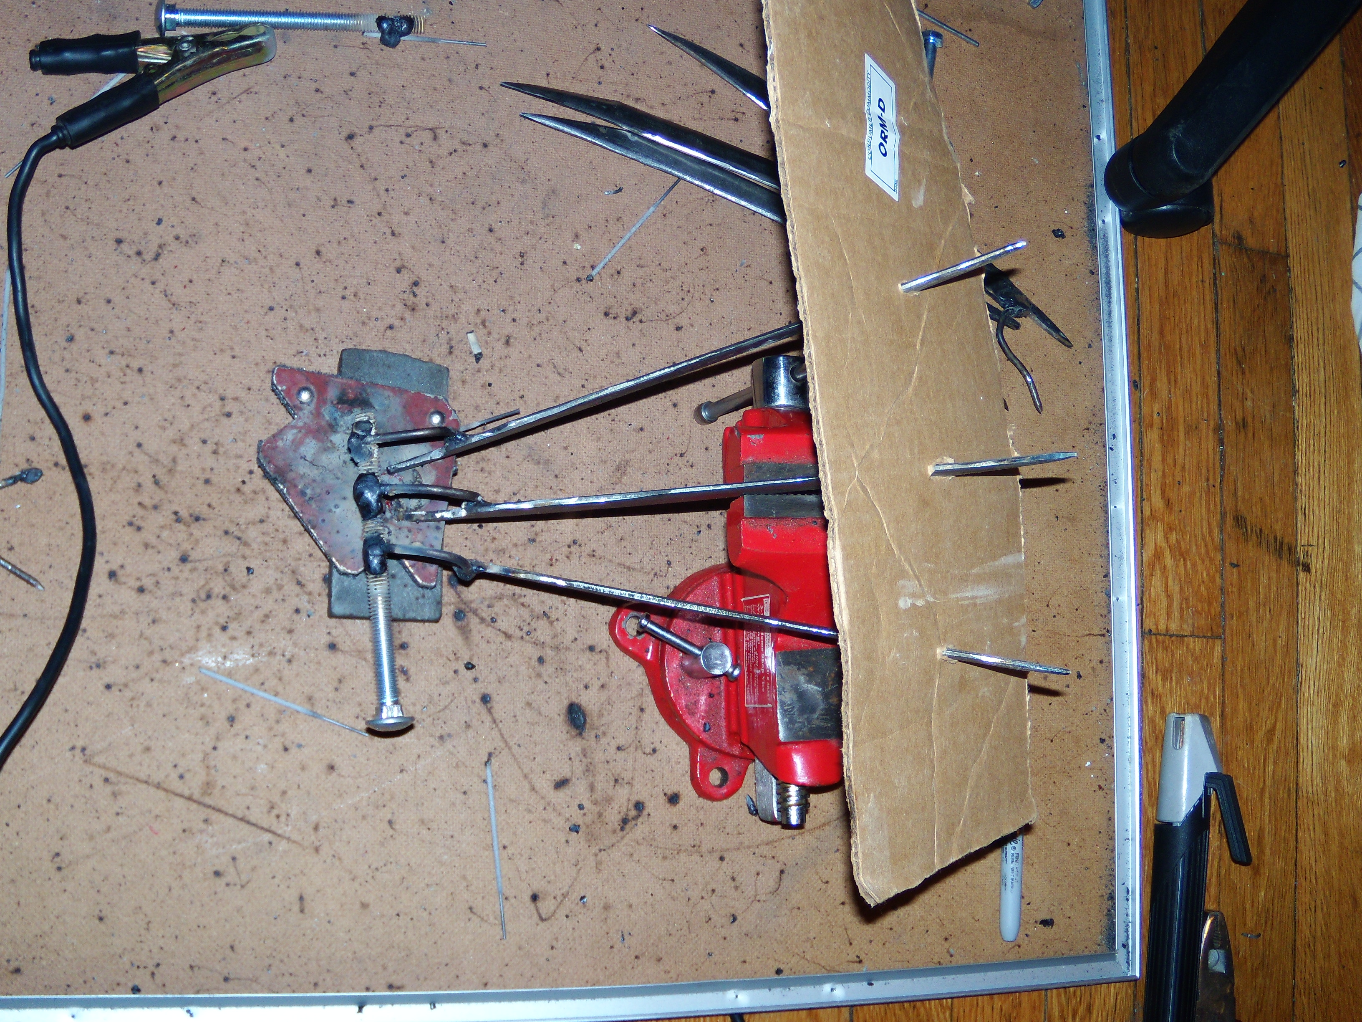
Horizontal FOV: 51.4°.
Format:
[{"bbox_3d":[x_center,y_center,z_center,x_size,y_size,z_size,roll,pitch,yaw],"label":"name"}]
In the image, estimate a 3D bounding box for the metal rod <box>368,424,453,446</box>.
[{"bbox_3d":[-0.114,-0.032,0.600,0.035,0.008,0.006,-7,85,-12],"label":"metal rod"}]

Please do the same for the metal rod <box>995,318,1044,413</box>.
[{"bbox_3d":[0.178,-0.077,0.742,0.015,0.010,0.053,-20,90,-18],"label":"metal rod"}]

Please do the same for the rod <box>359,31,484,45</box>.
[{"bbox_3d":[-0.122,-0.223,0.670,0.058,0.002,0.002,-2,84,-19],"label":"rod"}]

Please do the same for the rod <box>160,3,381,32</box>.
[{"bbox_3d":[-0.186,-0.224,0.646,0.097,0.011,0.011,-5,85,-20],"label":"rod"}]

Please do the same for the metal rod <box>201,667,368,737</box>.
[{"bbox_3d":[-0.173,0.084,0.619,0.078,0.002,0.002,24,77,-14],"label":"metal rod"}]

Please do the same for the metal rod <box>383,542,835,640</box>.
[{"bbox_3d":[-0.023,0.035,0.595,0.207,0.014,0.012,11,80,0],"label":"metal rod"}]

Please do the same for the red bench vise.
[{"bbox_3d":[0.042,0.035,0.631,0.132,0.122,0.205,2,83,-17],"label":"red bench vise"}]

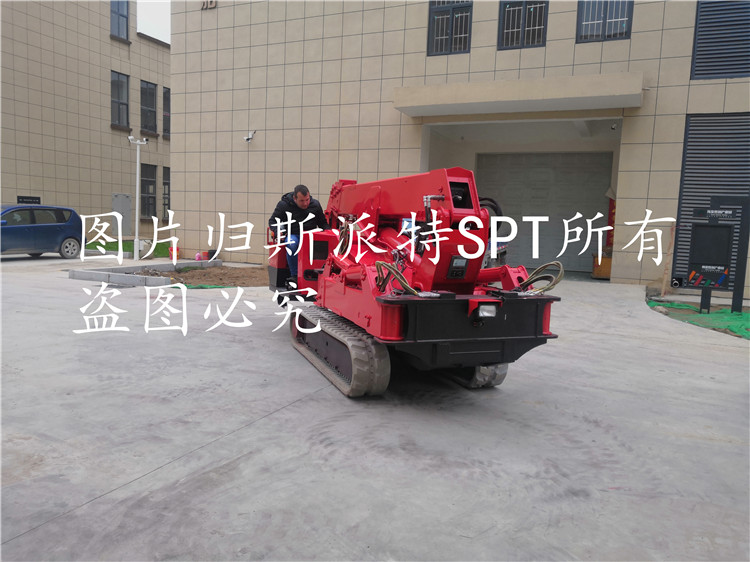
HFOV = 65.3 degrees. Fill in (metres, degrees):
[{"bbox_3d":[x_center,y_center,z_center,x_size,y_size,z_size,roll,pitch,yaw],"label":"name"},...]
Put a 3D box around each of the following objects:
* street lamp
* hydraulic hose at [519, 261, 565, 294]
[{"bbox_3d":[-6.981,-2.400,17.249,0.550,3.610,0.260,1,6,-15],"label":"street lamp"},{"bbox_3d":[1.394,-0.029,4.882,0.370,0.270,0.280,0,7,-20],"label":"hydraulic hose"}]

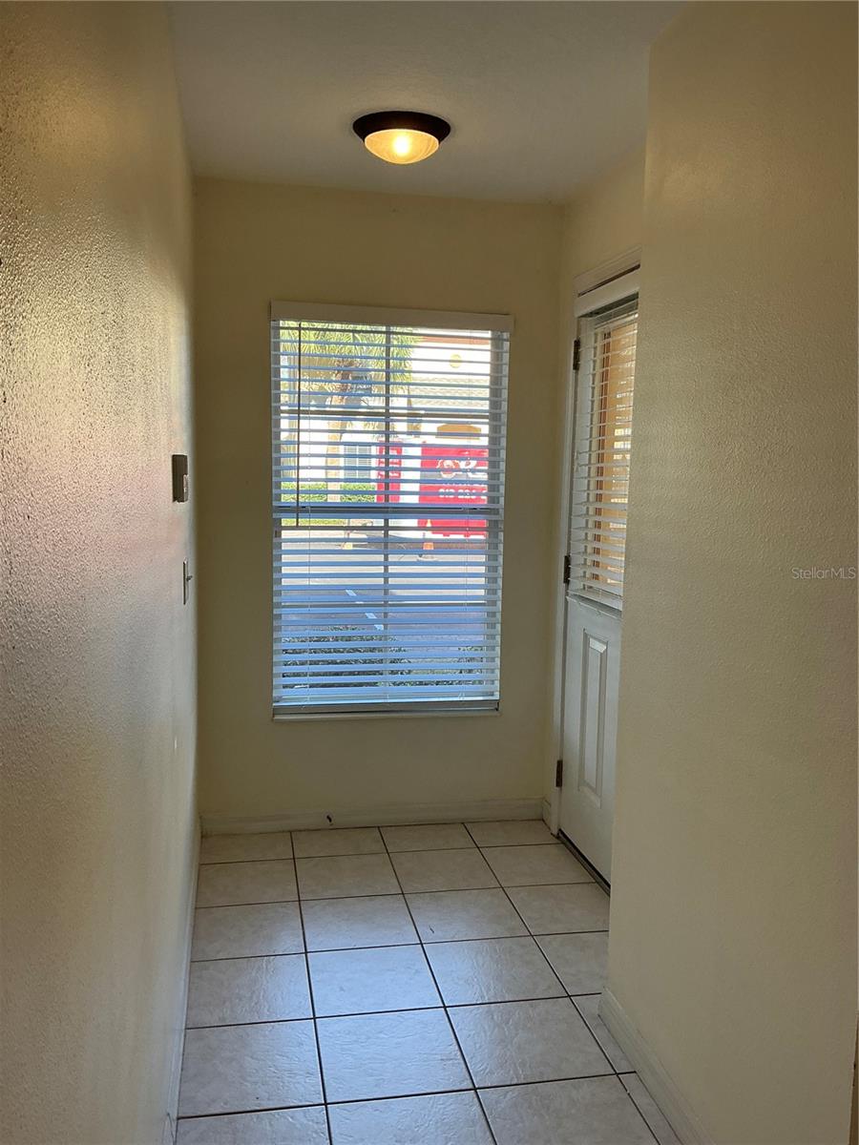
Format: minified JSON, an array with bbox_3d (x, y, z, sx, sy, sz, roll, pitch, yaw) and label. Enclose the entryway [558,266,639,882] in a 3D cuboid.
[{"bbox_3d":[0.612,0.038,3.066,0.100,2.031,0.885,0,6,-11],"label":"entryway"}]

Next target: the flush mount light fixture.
[{"bbox_3d":[-0.083,-1.278,2.784,0.292,0.098,0.292,1,6,0],"label":"flush mount light fixture"}]

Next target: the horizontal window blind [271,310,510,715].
[{"bbox_3d":[-0.147,-0.237,3.556,0.906,1.502,0.075,0,6,-11],"label":"horizontal window blind"}]

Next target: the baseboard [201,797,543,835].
[{"bbox_3d":[-0.203,0.964,3.663,1.357,0.086,0.018,0,6,-11],"label":"baseboard"}]

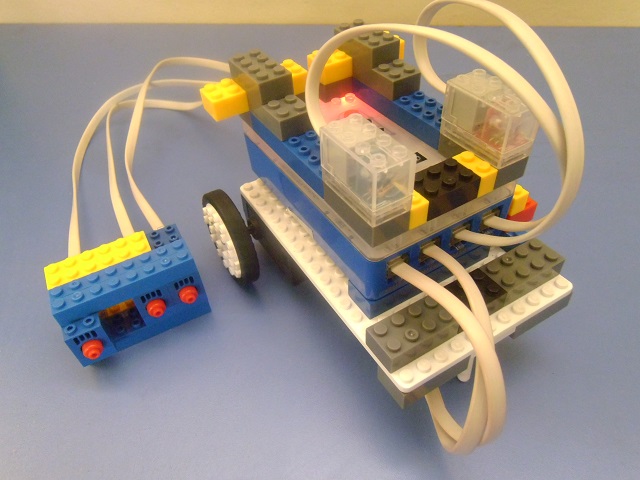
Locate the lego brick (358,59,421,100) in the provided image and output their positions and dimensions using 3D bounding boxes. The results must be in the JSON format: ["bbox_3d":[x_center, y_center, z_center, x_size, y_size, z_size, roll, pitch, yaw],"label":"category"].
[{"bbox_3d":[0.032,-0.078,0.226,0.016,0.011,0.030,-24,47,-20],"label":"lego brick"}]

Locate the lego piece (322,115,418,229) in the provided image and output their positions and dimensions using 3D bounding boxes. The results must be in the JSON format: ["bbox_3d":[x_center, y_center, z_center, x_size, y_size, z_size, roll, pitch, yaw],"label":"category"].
[{"bbox_3d":[0.016,-0.025,0.165,0.016,0.024,0.032,-24,47,-20],"label":"lego piece"}]

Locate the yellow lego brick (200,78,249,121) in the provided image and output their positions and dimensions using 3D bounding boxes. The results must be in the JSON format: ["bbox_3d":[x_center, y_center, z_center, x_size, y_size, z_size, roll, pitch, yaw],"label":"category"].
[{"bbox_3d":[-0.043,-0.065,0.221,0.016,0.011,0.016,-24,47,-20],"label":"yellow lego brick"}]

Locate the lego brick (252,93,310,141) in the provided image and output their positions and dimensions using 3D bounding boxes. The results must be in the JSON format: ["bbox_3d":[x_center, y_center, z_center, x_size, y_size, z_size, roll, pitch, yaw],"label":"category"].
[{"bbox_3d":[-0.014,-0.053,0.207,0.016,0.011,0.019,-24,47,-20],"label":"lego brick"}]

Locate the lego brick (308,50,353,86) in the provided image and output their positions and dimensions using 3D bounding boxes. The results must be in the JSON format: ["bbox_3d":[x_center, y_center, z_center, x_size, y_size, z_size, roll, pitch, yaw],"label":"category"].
[{"bbox_3d":[0.005,-0.086,0.237,0.016,0.011,0.016,-24,47,-20],"label":"lego brick"}]

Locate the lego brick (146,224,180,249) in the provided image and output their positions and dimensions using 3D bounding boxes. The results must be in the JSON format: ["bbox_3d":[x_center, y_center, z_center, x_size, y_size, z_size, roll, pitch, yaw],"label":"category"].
[{"bbox_3d":[-0.078,0.002,0.245,0.016,0.011,0.016,-23,46,-18],"label":"lego brick"}]

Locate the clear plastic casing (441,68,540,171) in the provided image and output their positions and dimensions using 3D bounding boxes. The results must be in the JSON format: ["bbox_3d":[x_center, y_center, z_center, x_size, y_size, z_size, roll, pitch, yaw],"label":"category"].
[{"bbox_3d":[0.064,-0.047,0.184,0.016,0.024,0.032,-24,47,-20],"label":"clear plastic casing"}]

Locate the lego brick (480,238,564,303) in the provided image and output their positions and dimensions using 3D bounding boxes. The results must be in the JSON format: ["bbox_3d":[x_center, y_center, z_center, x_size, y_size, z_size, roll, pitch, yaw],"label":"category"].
[{"bbox_3d":[0.083,0.013,0.201,0.032,0.011,0.016,-24,47,-20],"label":"lego brick"}]

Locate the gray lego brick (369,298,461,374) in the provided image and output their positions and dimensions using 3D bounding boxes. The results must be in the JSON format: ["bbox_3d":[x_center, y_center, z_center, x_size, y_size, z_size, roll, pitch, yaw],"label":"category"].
[{"bbox_3d":[0.035,0.034,0.181,0.032,0.011,0.016,-24,47,-20],"label":"gray lego brick"}]

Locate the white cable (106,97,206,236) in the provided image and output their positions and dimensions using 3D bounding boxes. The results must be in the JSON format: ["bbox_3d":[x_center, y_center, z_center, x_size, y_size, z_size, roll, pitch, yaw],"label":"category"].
[{"bbox_3d":[-0.100,-0.056,0.295,0.080,0.042,0.135,-24,47,-20],"label":"white cable"}]

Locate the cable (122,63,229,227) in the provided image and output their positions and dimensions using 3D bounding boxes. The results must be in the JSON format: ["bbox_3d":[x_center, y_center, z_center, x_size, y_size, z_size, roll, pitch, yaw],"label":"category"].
[{"bbox_3d":[-0.083,-0.071,0.298,0.090,0.046,0.139,-24,47,-20],"label":"cable"}]

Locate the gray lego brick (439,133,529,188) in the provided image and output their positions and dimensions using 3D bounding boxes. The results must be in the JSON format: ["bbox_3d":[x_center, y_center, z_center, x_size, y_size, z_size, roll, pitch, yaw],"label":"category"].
[{"bbox_3d":[0.064,-0.035,0.193,0.016,0.010,0.032,-24,47,-20],"label":"gray lego brick"}]

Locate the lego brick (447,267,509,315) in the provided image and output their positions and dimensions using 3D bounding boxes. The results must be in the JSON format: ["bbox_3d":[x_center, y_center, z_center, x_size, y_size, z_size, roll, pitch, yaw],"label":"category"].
[{"bbox_3d":[0.059,0.024,0.190,0.024,0.011,0.016,-24,47,-20],"label":"lego brick"}]

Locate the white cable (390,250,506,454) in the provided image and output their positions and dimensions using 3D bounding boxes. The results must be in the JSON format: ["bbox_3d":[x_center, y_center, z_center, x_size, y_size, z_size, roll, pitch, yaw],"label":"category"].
[{"bbox_3d":[0.050,0.045,0.183,0.026,0.064,0.056,-24,47,-20],"label":"white cable"}]

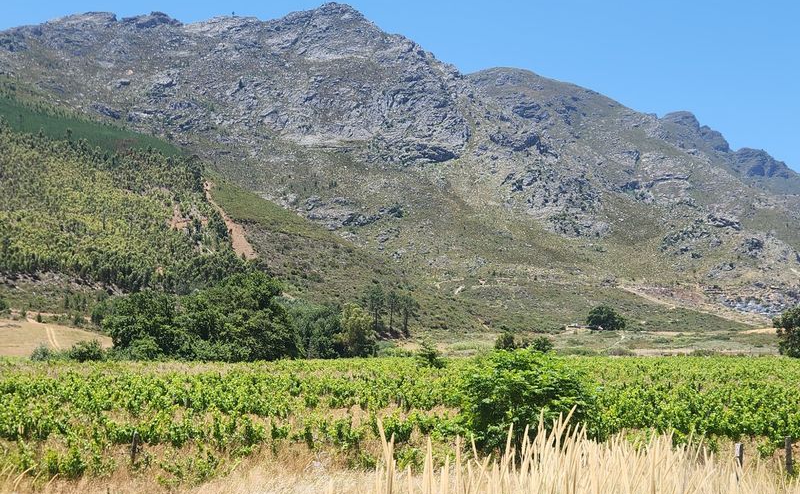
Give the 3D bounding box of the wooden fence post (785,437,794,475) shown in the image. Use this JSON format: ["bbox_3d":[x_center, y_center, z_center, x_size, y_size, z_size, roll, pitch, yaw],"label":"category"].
[{"bbox_3d":[8.055,4.346,11.000,0.125,0.820,0.125,0,-11,0],"label":"wooden fence post"}]

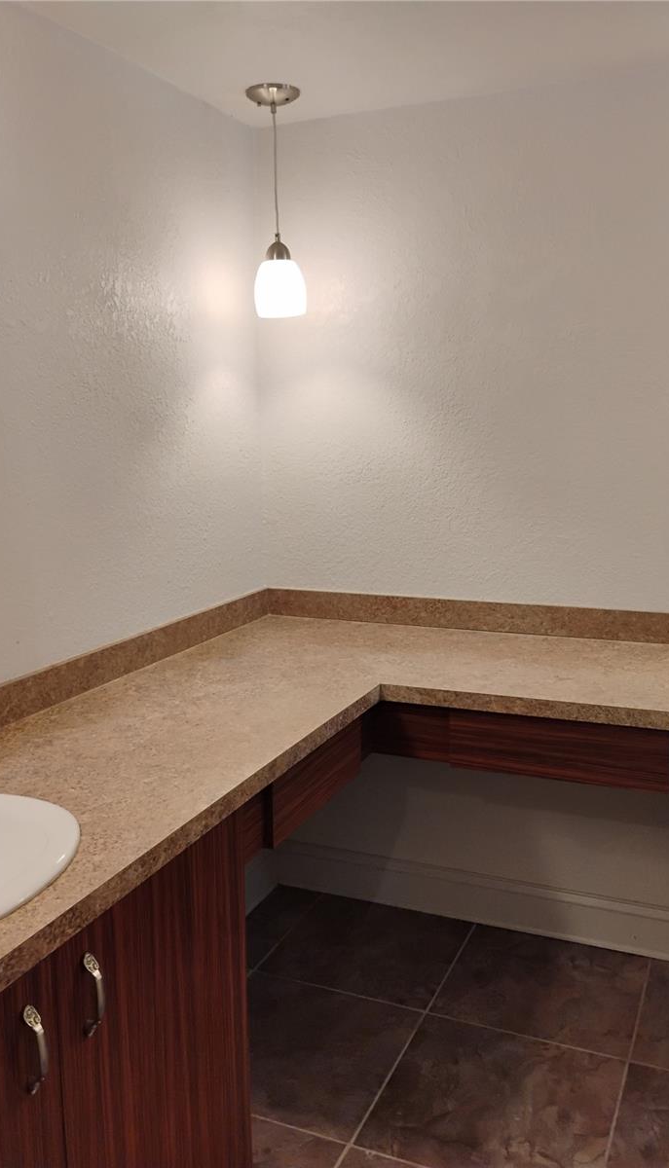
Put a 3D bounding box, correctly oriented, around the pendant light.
[{"bbox_3d":[-0.141,-0.924,2.309,0.129,0.518,0.129,-1,9,0],"label":"pendant light"}]

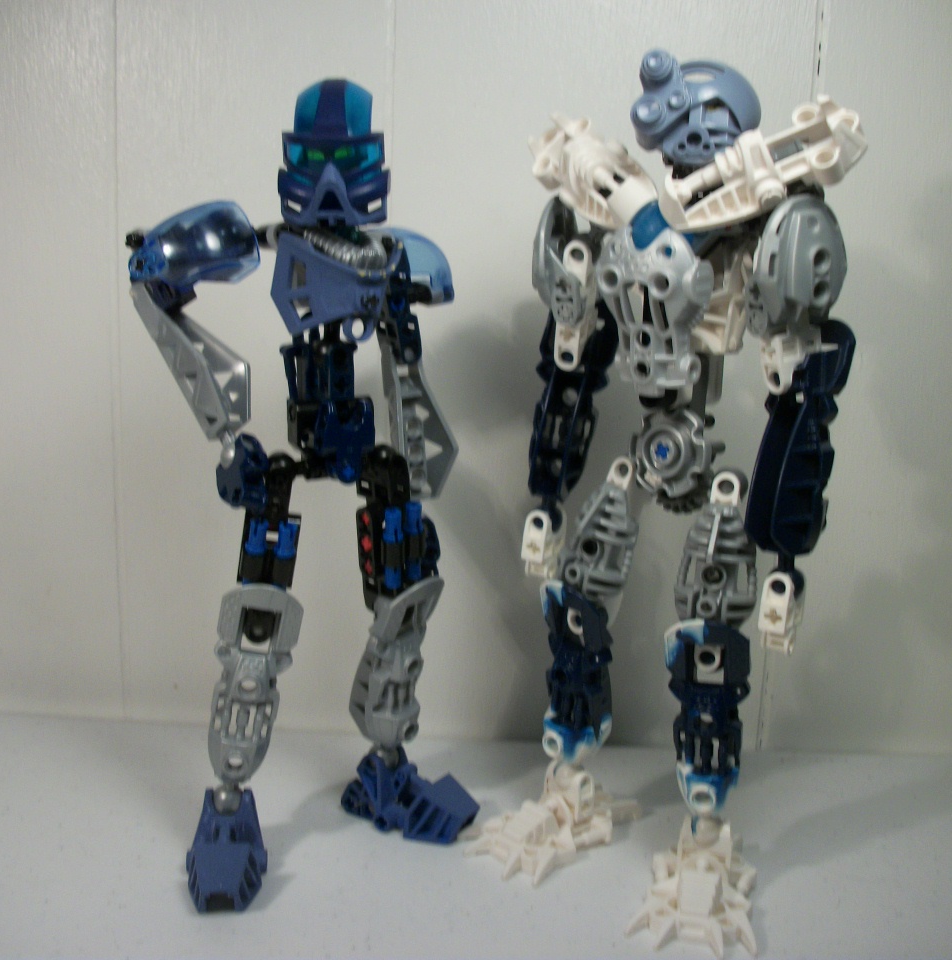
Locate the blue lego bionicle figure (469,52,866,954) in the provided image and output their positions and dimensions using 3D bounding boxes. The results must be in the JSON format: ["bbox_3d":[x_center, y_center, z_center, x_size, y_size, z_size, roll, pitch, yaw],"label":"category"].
[{"bbox_3d":[0.056,0.007,0.372,0.107,0.264,0.076,9,13,31],"label":"blue lego bionicle figure"}]

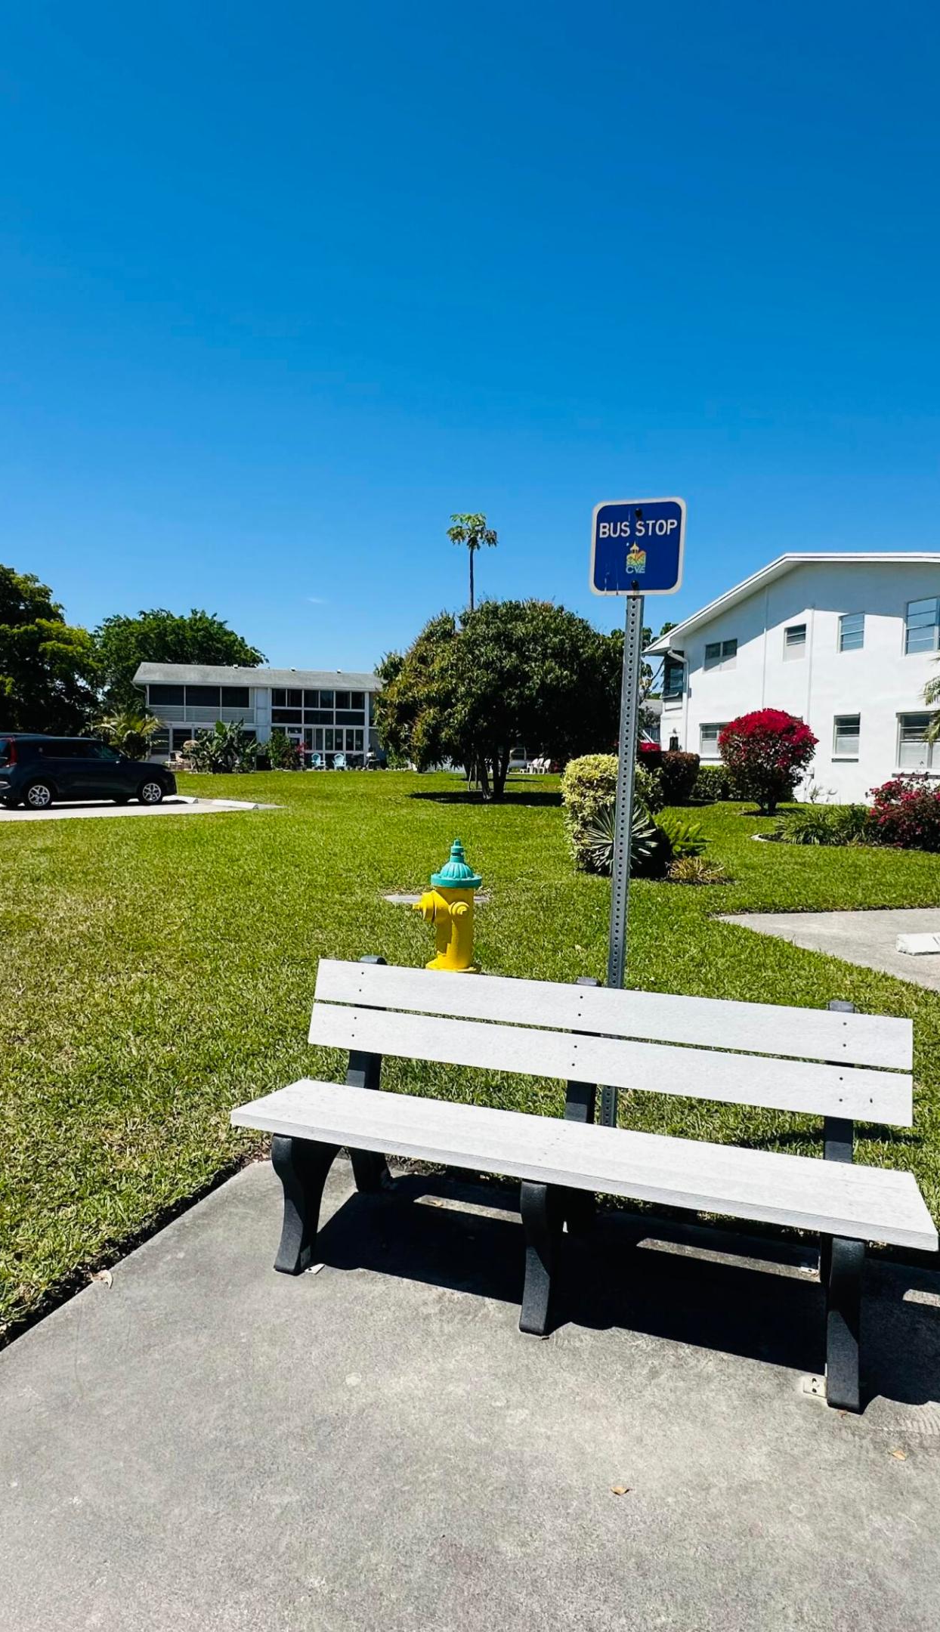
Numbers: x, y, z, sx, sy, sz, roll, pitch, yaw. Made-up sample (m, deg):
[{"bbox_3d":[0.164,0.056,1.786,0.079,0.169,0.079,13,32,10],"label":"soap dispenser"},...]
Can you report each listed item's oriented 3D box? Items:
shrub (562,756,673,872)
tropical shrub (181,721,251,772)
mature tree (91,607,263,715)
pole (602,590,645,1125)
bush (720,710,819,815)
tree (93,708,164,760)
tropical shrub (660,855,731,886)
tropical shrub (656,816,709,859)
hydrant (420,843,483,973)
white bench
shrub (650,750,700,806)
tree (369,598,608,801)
[{"bbox_3d":[1.891,-0.041,11.250,1.330,1.480,1.250,2,4,10],"label":"shrub"},{"bbox_3d":[-14.557,-3.944,50.401,3.700,2.807,2.900,2,4,14],"label":"tropical shrub"},{"bbox_3d":[-22.527,-9.978,68.000,12.200,12.200,11.500,0,4,-18],"label":"mature tree"},{"bbox_3d":[0.524,0.133,3.009,0.050,2.220,0.050,5,8,28],"label":"pole"},{"bbox_3d":[7.142,-1.305,20.913,2.250,2.466,2.200,3,4,19],"label":"bush"},{"bbox_3d":[-18.580,-4.065,47.500,3.600,3.300,3.400,-1,4,-21],"label":"tree"},{"bbox_3d":[2.721,0.581,10.550,0.820,0.360,0.700,2,4,15],"label":"tropical shrub"},{"bbox_3d":[2.720,0.323,11.400,0.780,0.740,0.780,2,4,13],"label":"tropical shrub"},{"bbox_3d":[-0.147,0.593,5.837,0.460,0.889,0.400,0,4,-12],"label":"hydrant"},{"bbox_3d":[0.278,0.919,2.546,1.830,0.800,0.620,2,4,19],"label":"white bench"},{"bbox_3d":[5.256,-0.994,22.948,1.550,1.466,1.500,3,4,19],"label":"shrub"},{"bbox_3d":[0.798,-3.478,26.293,7.000,5.859,6.700,1,4,0],"label":"tree"}]

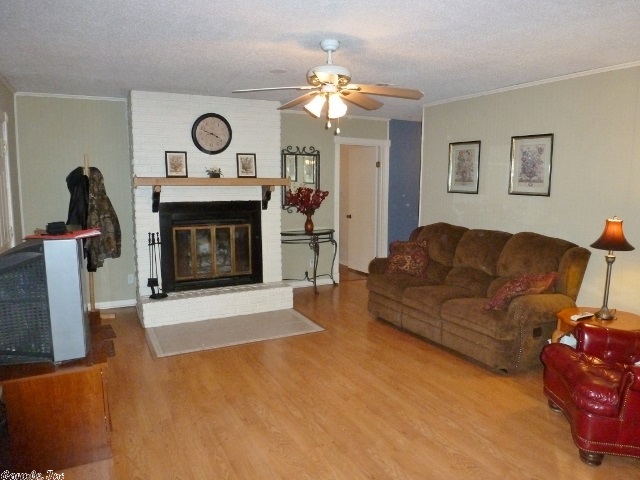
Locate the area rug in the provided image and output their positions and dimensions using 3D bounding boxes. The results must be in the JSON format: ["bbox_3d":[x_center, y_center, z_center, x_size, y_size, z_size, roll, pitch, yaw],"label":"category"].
[{"bbox_3d":[-0.883,0.923,4.635,1.660,0.012,0.830,-4,9,-27],"label":"area rug"}]

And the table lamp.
[{"bbox_3d":[2.160,0.214,3.302,0.335,0.765,0.335,-4,9,-27],"label":"table lamp"}]

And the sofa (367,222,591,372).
[{"bbox_3d":[1.390,0.427,4.573,0.900,1.060,2.110,-4,9,-27],"label":"sofa"}]

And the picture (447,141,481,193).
[{"bbox_3d":[1.613,-0.809,4.988,0.030,0.575,0.470,-4,9,-27],"label":"picture"}]

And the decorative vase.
[{"bbox_3d":[-0.142,-0.233,6.033,0.125,0.300,0.125,-4,9,-27],"label":"decorative vase"}]

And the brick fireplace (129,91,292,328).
[{"bbox_3d":[-1.273,-0.393,5.210,1.730,2.440,0.920,-4,9,-27],"label":"brick fireplace"}]

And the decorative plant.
[{"bbox_3d":[-0.161,-0.537,5.966,0.540,0.370,0.420,-4,9,-27],"label":"decorative plant"}]

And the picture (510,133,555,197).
[{"bbox_3d":[1.999,-0.710,4.237,0.030,0.575,0.465,-4,9,-27],"label":"picture"}]

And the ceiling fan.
[{"bbox_3d":[0.064,-1.017,2.844,1.250,0.490,1.220,1,8,1],"label":"ceiling fan"}]

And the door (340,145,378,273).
[{"bbox_3d":[0.669,-0.449,7.122,0.050,2.030,0.740,-4,9,-27],"label":"door"}]

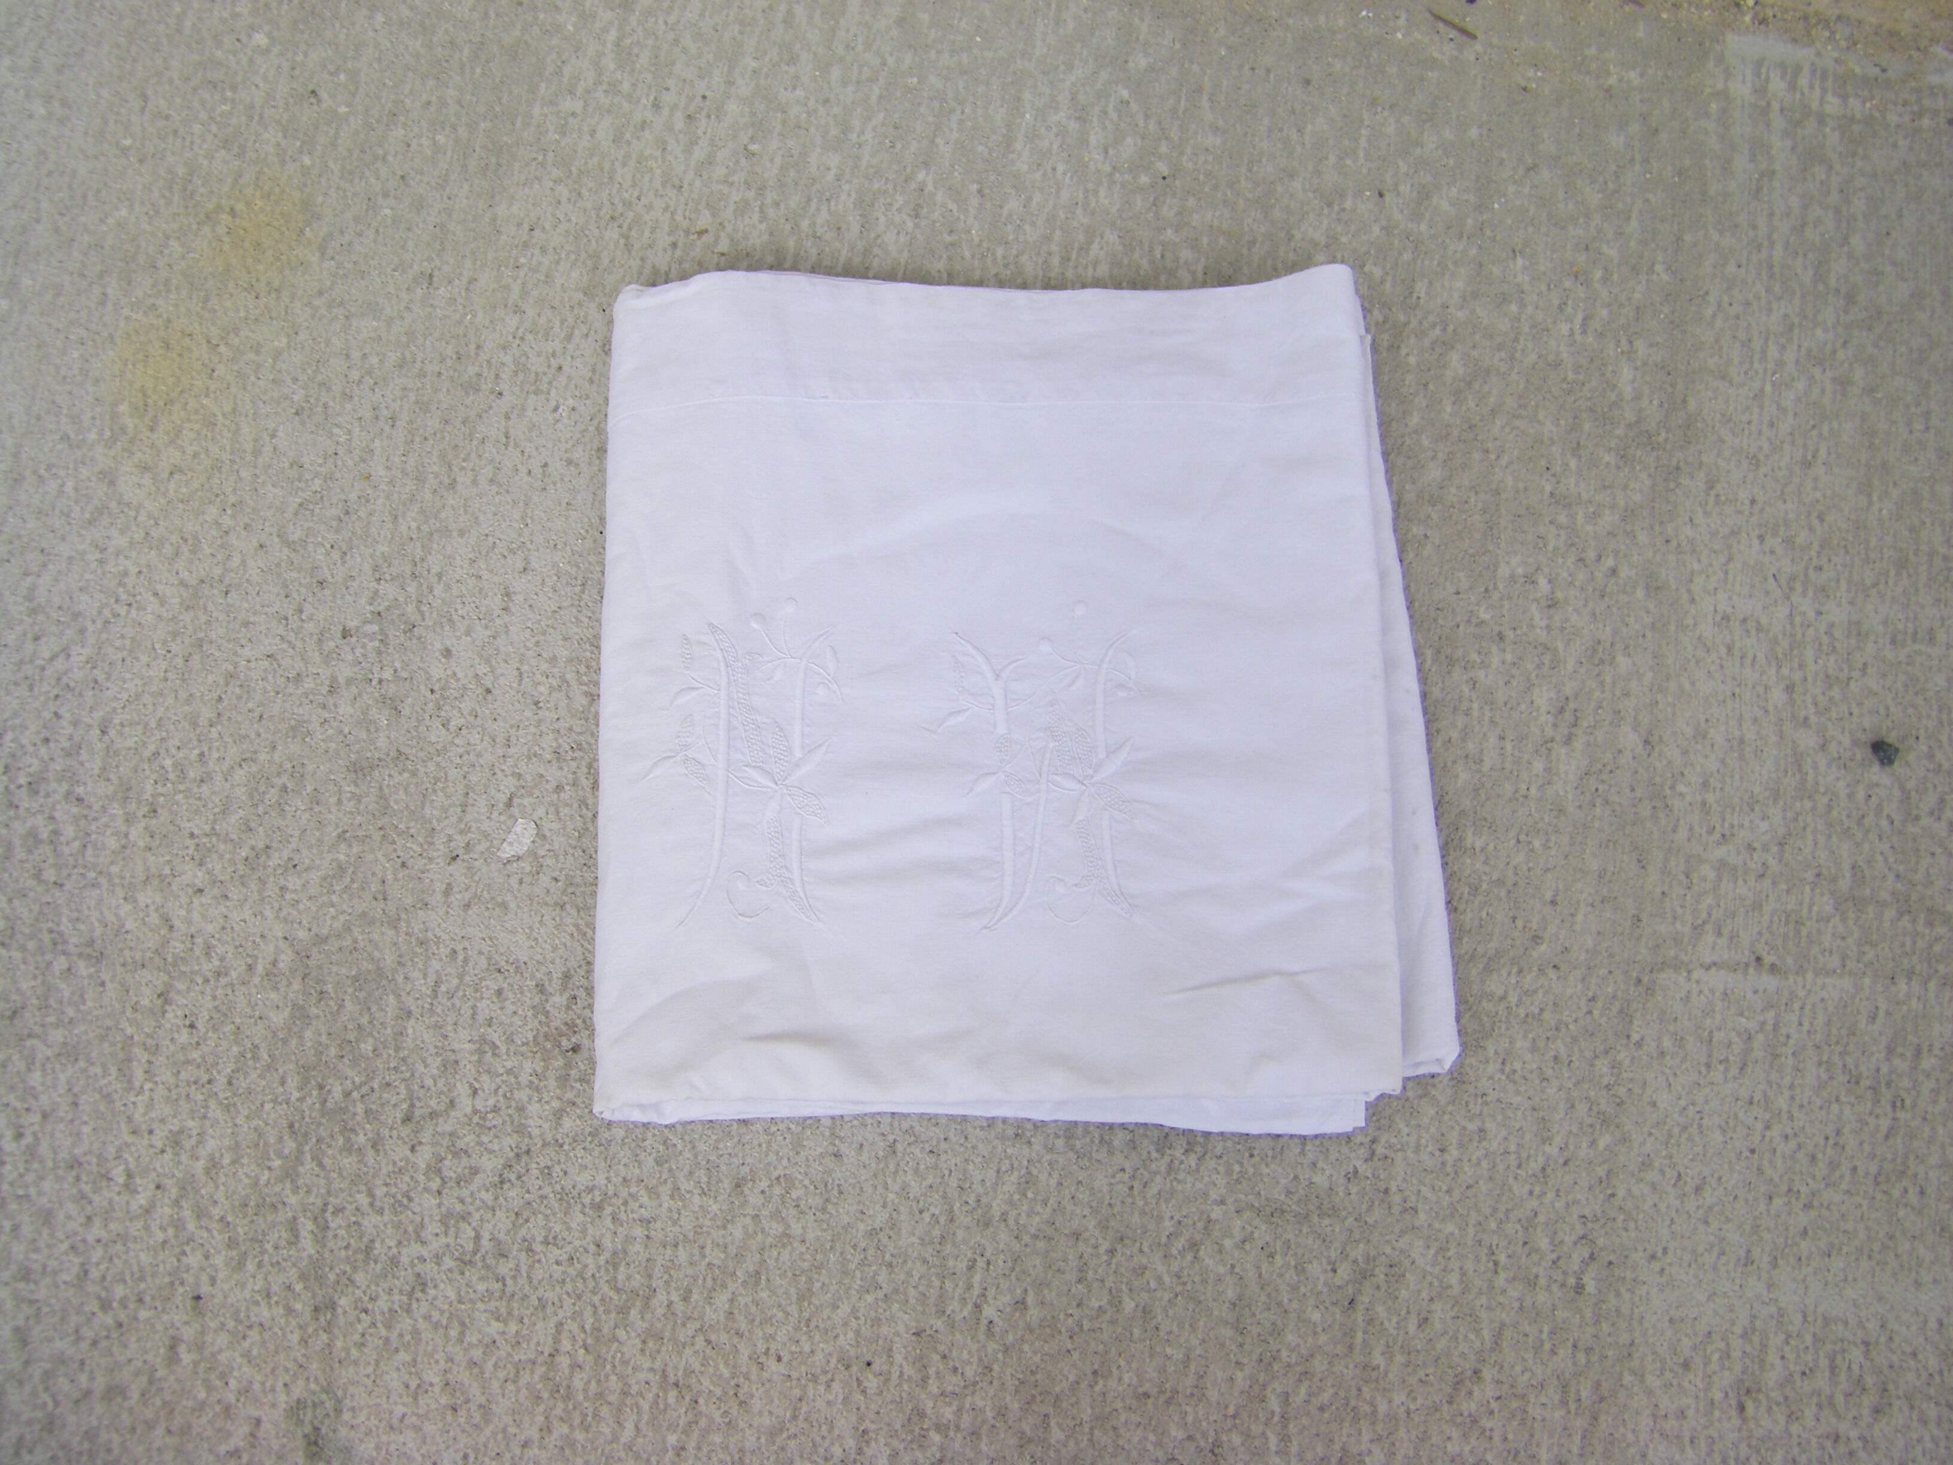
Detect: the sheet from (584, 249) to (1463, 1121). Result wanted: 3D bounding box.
[{"bbox_3d":[0.028,-0.025,1.176,0.460,0.040,0.481,0,77,-1],"label":"sheet"}]

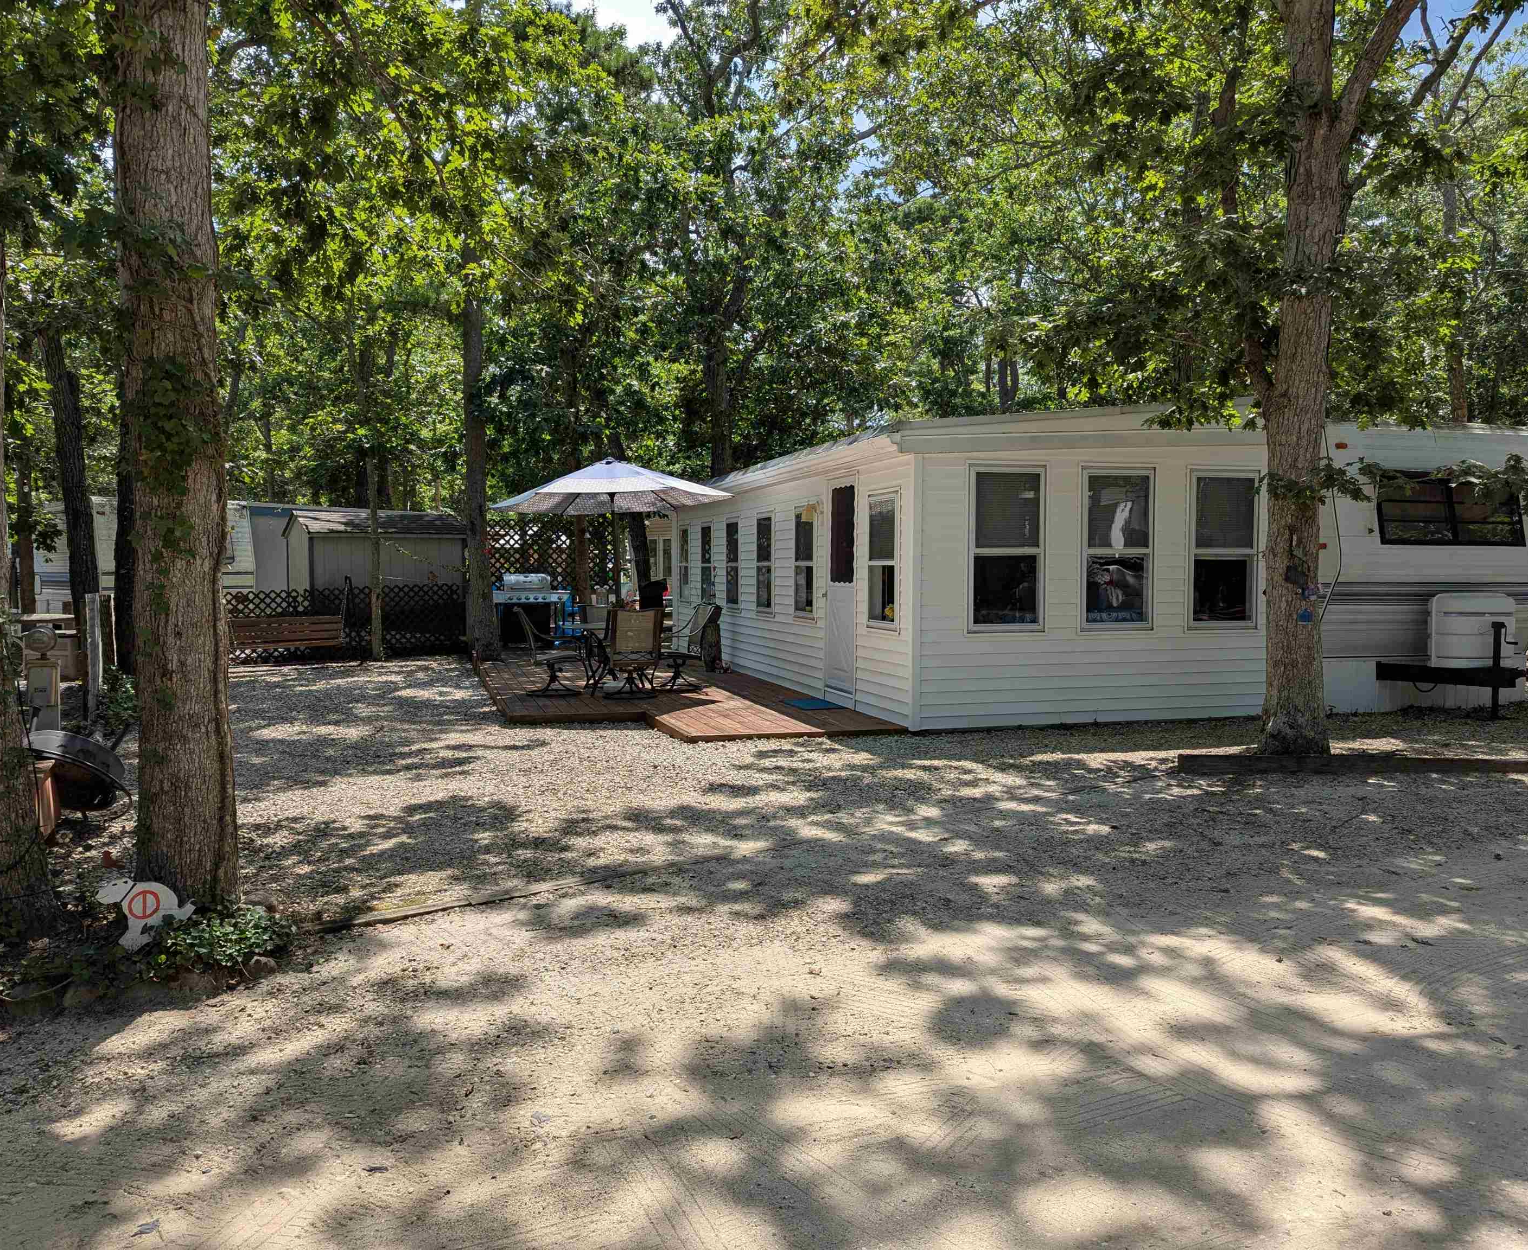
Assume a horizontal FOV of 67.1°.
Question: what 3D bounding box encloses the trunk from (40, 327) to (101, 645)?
[{"bbox_3d":[-10.926,-2.088,18.121,0.540,5.143,0.500,-6,3,-30],"label":"trunk"}]

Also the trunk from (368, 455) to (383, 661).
[{"bbox_3d":[-5.774,-1.005,17.122,0.180,3.039,0.170,-2,3,-19],"label":"trunk"}]

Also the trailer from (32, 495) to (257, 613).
[{"bbox_3d":[-12.155,-1.013,22.151,2.450,2.540,6.500,-2,4,-40],"label":"trailer"}]

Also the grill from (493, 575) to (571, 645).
[{"bbox_3d":[-3.999,-0.244,19.561,1.420,1.200,0.620,-1,3,-15],"label":"grill"}]

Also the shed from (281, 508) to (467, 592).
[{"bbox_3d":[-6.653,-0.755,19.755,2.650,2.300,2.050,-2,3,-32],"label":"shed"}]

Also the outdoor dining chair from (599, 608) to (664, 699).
[{"bbox_3d":[-1.369,0.261,11.746,0.650,0.930,0.720,-1,3,-13],"label":"outdoor dining chair"}]

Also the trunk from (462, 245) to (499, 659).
[{"bbox_3d":[-4.147,-2.474,16.751,0.460,5.955,0.430,-1,3,-14],"label":"trunk"}]

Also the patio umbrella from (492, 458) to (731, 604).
[{"bbox_3d":[-1.573,-0.533,12.200,2.530,2.480,2.400,-3,0,0],"label":"patio umbrella"}]

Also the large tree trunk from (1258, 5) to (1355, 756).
[{"bbox_3d":[3.880,-1.741,8.276,0.580,5.419,0.530,1,3,25],"label":"large tree trunk"}]

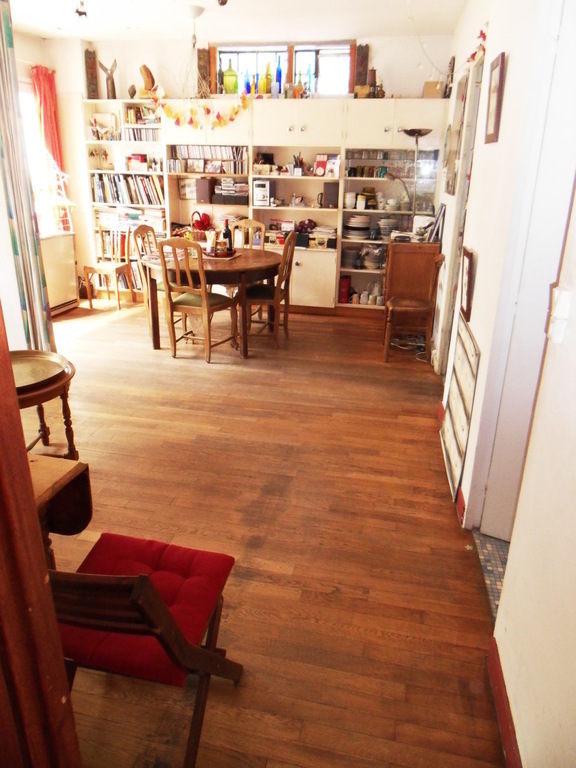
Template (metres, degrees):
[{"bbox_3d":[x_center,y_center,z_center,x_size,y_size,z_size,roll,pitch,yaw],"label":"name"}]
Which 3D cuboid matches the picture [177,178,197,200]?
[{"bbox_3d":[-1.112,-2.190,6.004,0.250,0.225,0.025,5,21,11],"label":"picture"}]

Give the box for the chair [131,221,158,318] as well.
[{"bbox_3d":[-1.114,-0.929,4.960,0.520,1.000,0.450,9,22,21],"label":"chair"}]

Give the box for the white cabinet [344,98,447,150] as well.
[{"bbox_3d":[1.050,-2.541,5.238,0.981,0.439,0.320,5,21,11],"label":"white cabinet"}]

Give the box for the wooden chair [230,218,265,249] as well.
[{"bbox_3d":[-0.448,-1.086,5.350,0.440,0.990,0.490,5,21,11],"label":"wooden chair"}]

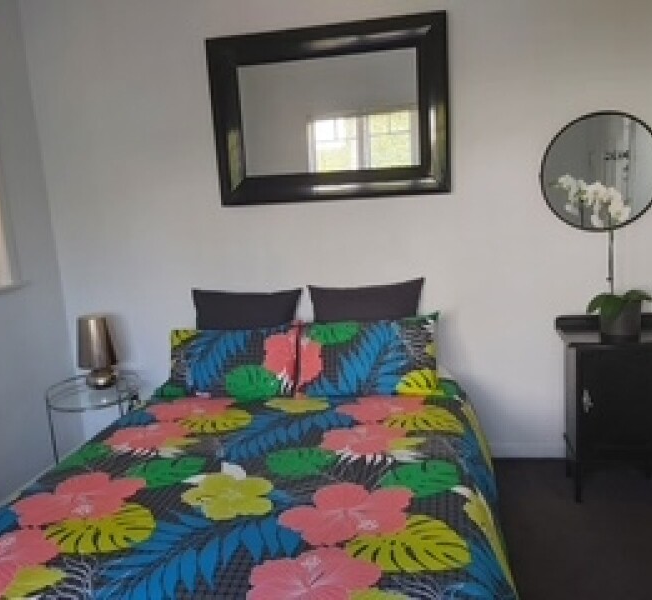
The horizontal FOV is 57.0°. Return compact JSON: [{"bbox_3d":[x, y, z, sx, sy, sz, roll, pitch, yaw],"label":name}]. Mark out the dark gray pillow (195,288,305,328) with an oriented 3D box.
[{"bbox_3d":[-0.400,0.192,3.141,0.585,0.480,0.150,-2,-5,11],"label":"dark gray pillow"}]

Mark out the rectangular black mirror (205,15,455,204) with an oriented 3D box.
[{"bbox_3d":[0.003,-0.931,3.015,1.200,0.845,0.050,-2,11,11],"label":"rectangular black mirror"}]

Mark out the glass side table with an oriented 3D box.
[{"bbox_3d":[-1.218,0.711,3.241,0.465,0.525,0.465,-2,11,11],"label":"glass side table"}]

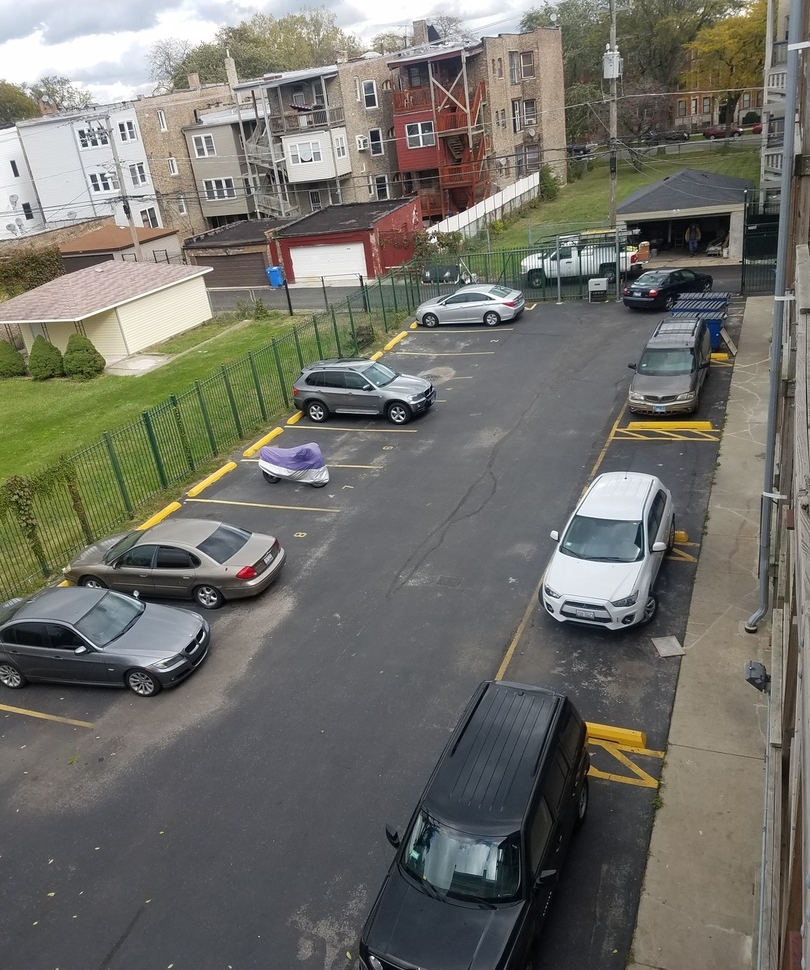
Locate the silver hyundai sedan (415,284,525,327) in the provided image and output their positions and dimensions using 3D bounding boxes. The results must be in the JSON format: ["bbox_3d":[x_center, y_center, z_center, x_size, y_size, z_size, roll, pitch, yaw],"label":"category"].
[{"bbox_3d":[2.798,-7.750,34.834,4.820,1.470,1.835,3,26,24],"label":"silver hyundai sedan"}]

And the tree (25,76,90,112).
[{"bbox_3d":[-44.831,-45.143,110.275,11.500,18.500,11.500,3,27,24],"label":"tree"}]

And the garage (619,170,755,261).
[{"bbox_3d":[14.478,-14.201,42.066,6.150,4.050,7.400,3,26,24],"label":"garage"}]

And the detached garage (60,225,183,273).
[{"bbox_3d":[-21.420,-17.456,60.777,6.700,3.850,7.400,3,27,24],"label":"detached garage"}]

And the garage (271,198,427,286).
[{"bbox_3d":[-3.239,-15.519,51.269,6.500,3.500,8.000,3,27,24],"label":"garage"}]

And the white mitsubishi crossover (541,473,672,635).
[{"bbox_3d":[3.885,1.095,15.106,1.780,1.630,4.295,4,26,25],"label":"white mitsubishi crossover"}]

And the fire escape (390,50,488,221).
[{"bbox_3d":[2.824,-23.092,55.897,5.200,11.100,4.300,3,26,24],"label":"fire escape"}]

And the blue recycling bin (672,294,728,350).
[{"bbox_3d":[10.449,-5.776,28.766,1.800,1.150,3.500,3,27,24],"label":"blue recycling bin"}]

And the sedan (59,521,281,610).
[{"bbox_3d":[-5.103,1.523,17.644,5.020,1.420,1.860,1,26,19],"label":"sedan"}]

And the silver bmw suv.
[{"bbox_3d":[-1.290,-3.137,26.066,4.860,1.760,1.930,3,27,24],"label":"silver bmw suv"}]

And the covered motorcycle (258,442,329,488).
[{"bbox_3d":[-2.968,-0.567,21.734,2.120,1.200,0.780,4,28,26],"label":"covered motorcycle"}]

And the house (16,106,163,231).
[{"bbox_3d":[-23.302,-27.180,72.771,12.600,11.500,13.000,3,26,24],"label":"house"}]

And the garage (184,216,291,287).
[{"bbox_3d":[-9.636,-15.350,53.169,6.400,3.300,6.900,3,27,24],"label":"garage"}]

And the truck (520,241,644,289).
[{"bbox_3d":[8.694,-10.796,38.949,5.750,2.000,2.020,2,26,22],"label":"truck"}]

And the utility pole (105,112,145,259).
[{"bbox_3d":[-17.033,-17.098,50.097,0.360,10.650,0.360,3,26,24],"label":"utility pole"}]

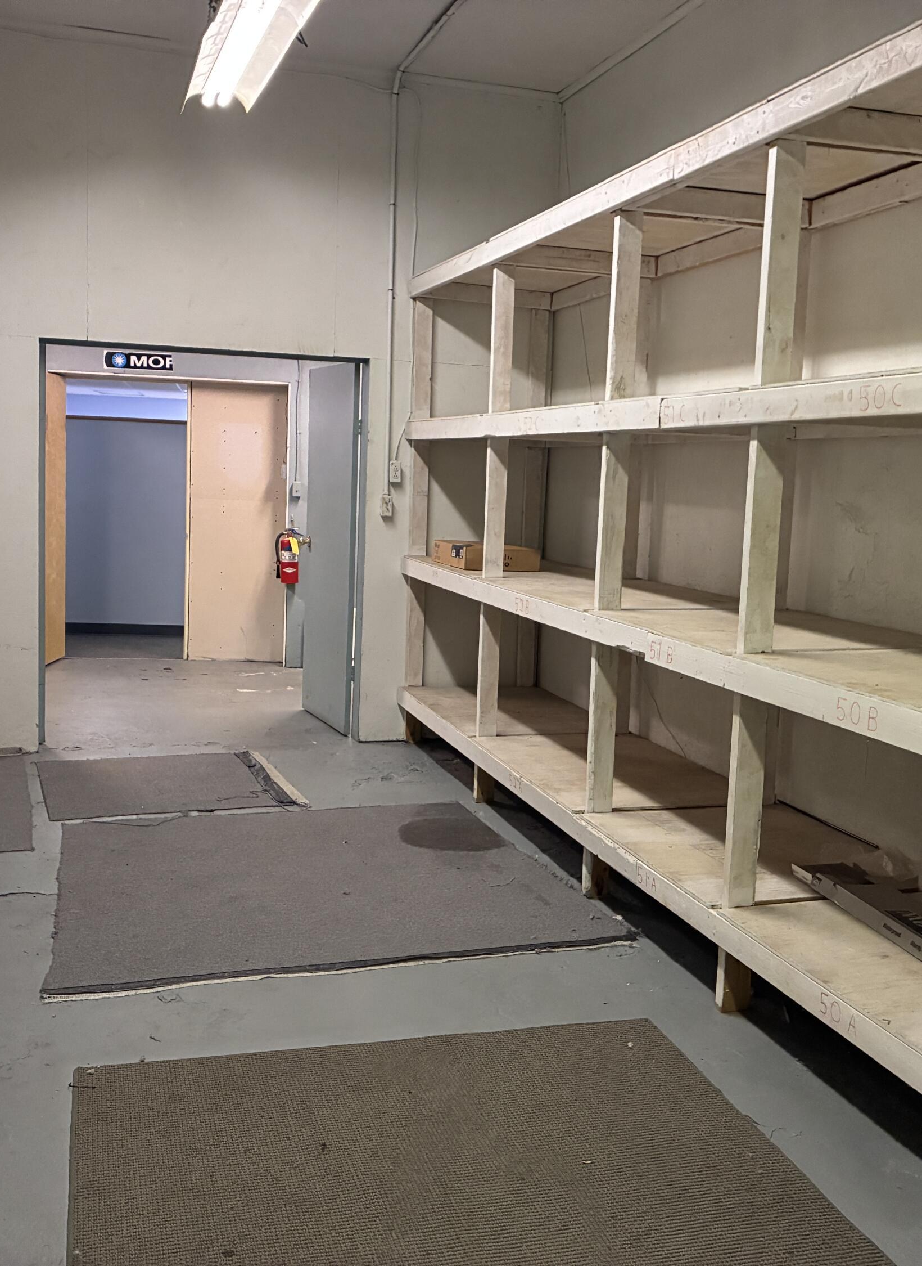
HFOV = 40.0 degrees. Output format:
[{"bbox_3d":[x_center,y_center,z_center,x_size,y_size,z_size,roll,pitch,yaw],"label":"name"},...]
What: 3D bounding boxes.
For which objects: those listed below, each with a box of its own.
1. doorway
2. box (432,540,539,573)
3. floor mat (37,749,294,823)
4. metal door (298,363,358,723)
[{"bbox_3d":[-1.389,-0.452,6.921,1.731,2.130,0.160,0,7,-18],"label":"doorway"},{"bbox_3d":[0.124,-0.399,6.527,0.380,0.106,0.664,0,7,-15],"label":"box"},{"bbox_3d":[-1.452,0.716,6.101,1.064,0.012,1.126,-1,8,-21],"label":"floor mat"},{"bbox_3d":[-0.775,-0.513,7.580,0.050,2.104,0.856,-1,8,-24],"label":"metal door"}]

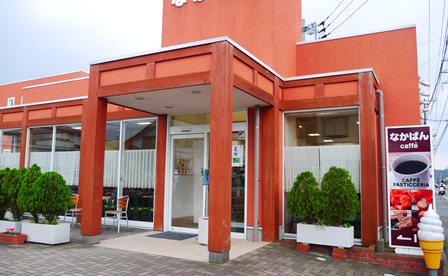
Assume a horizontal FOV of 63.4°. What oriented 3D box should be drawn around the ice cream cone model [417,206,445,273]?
[{"bbox_3d":[3.012,1.434,5.254,0.325,0.911,0.325,-2,-7,28],"label":"ice cream cone model"}]

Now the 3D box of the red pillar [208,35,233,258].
[{"bbox_3d":[-0.035,0.168,5.431,0.244,3.255,0.246,-2,-7,28],"label":"red pillar"}]

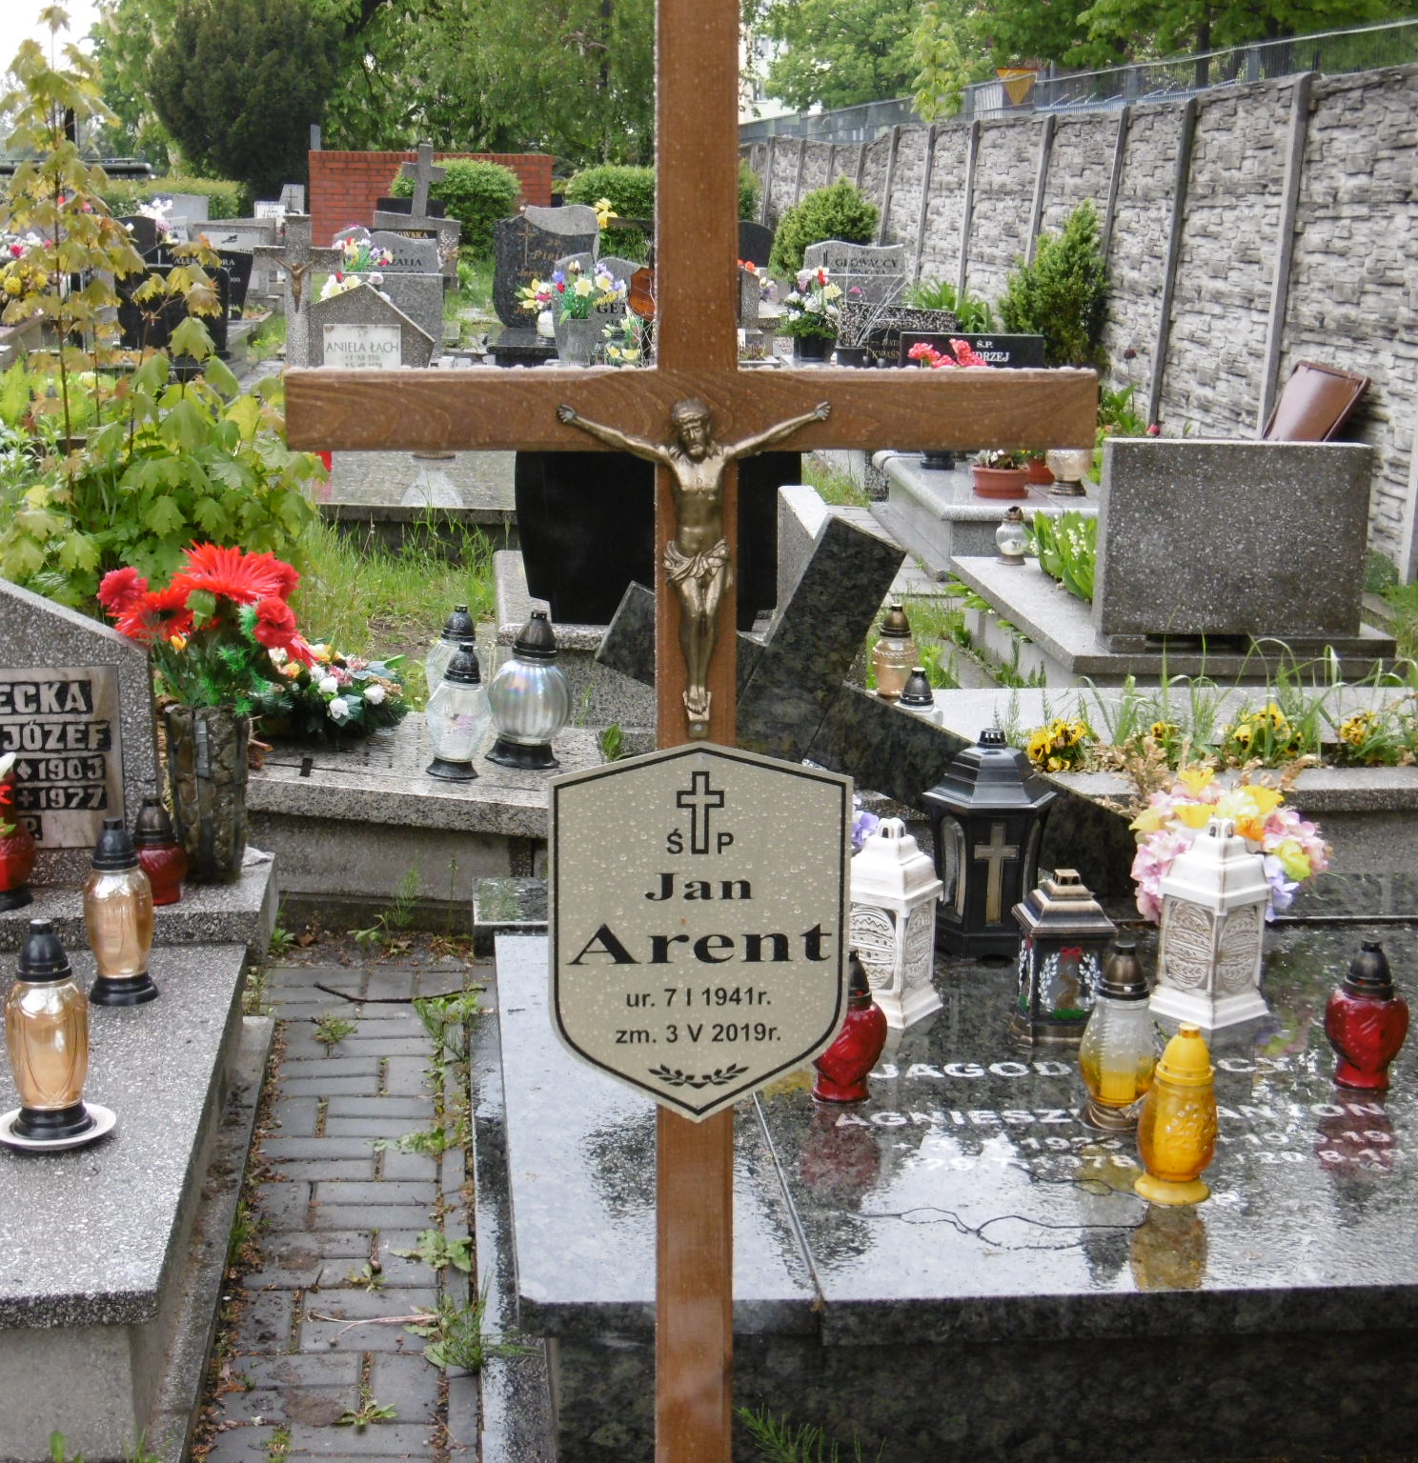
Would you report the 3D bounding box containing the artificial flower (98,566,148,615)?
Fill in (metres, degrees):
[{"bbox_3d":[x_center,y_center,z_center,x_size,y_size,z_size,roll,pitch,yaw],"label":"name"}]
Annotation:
[{"bbox_3d":[-1.015,-0.244,4.978,0.084,0.084,0.078,2,11,6],"label":"artificial flower"}]

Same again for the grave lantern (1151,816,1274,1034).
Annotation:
[{"bbox_3d":[0.786,0.285,4.467,0.132,0.313,0.132,-9,15,-41],"label":"grave lantern"}]

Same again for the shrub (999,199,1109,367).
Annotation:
[{"bbox_3d":[1.886,-2.094,15.368,0.568,1.468,0.568,1,11,0],"label":"shrub"}]

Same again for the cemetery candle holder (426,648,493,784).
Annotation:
[{"bbox_3d":[-0.527,-0.044,6.067,0.136,0.279,0.136,0,11,-5],"label":"cemetery candle holder"}]

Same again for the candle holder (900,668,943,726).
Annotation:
[{"bbox_3d":[0.480,-0.045,6.478,0.110,0.199,0.110,1,12,-5],"label":"candle holder"}]

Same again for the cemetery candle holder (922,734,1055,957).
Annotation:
[{"bbox_3d":[0.481,0.177,4.874,0.229,0.365,0.202,1,12,-6],"label":"cemetery candle holder"}]

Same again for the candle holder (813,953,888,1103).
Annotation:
[{"bbox_3d":[0.197,0.419,4.096,0.120,0.213,0.114,1,12,-5],"label":"candle holder"}]

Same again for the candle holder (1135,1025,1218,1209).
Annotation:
[{"bbox_3d":[0.600,0.483,3.676,0.104,0.221,0.104,1,11,0],"label":"candle holder"}]

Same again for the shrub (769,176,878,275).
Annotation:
[{"bbox_3d":[0.884,-3.834,22.604,0.859,1.050,0.859,1,11,2],"label":"shrub"}]

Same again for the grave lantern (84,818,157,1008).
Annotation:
[{"bbox_3d":[-0.921,0.277,4.497,0.112,0.284,0.112,1,11,0],"label":"grave lantern"}]

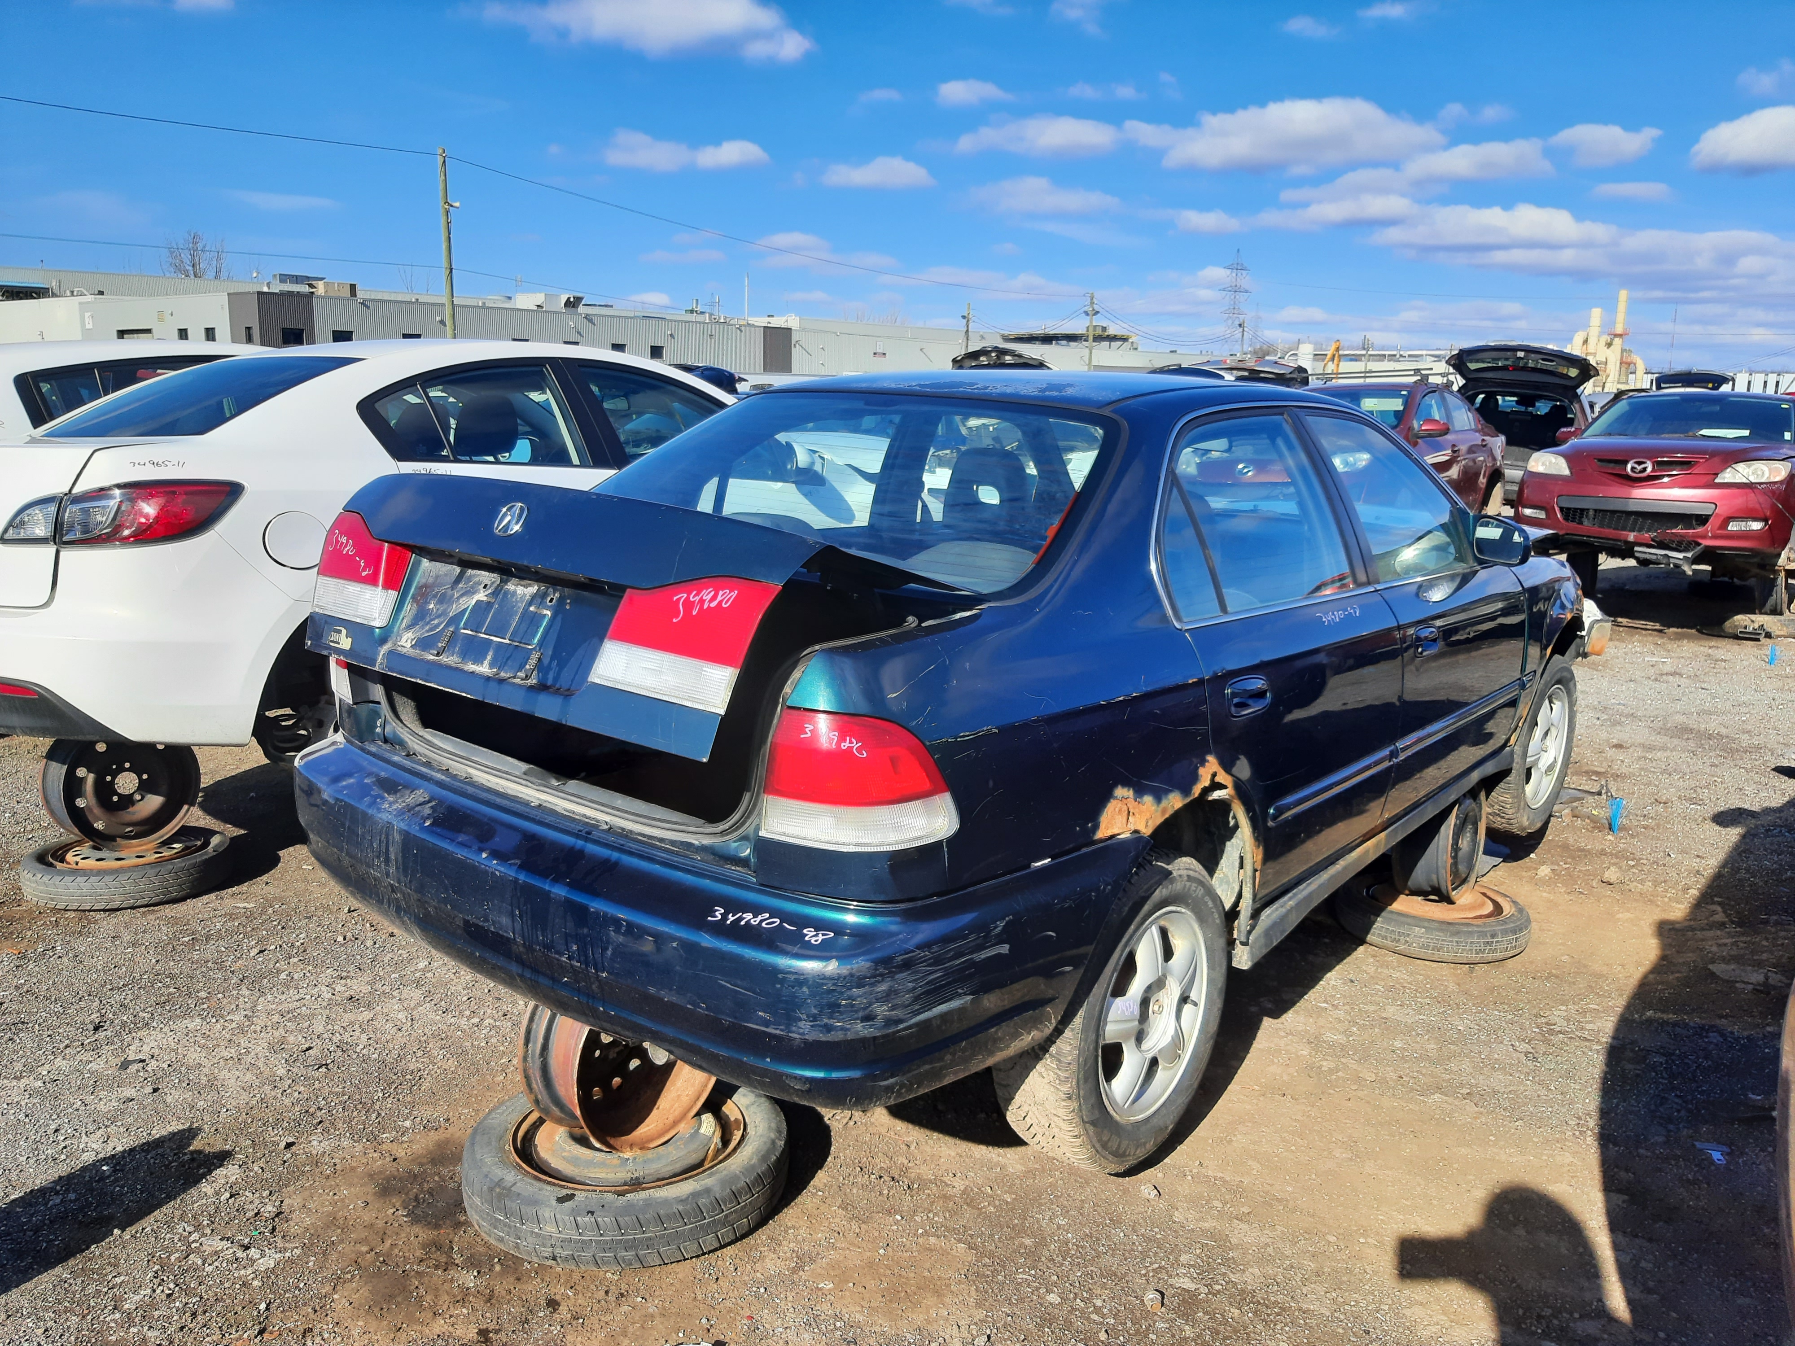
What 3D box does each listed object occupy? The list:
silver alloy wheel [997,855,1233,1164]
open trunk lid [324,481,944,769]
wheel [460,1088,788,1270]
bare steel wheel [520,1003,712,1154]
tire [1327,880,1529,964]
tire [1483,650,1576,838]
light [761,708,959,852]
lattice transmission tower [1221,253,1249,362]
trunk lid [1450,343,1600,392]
[{"bbox_3d":[0.431,0.649,2.649,0.195,0.612,0.612,11,16,39],"label":"silver alloy wheel"},{"bbox_3d":[-0.507,-0.111,2.492,1.250,0.379,0.578,11,1,39],"label":"open trunk lid"},{"bbox_3d":[-0.503,0.908,2.529,0.594,0.128,0.594,1,11,0],"label":"wheel"},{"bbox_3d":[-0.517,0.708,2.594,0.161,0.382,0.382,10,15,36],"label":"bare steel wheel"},{"bbox_3d":[1.485,0.671,3.761,0.518,0.117,0.518,12,16,39],"label":"tire"},{"bbox_3d":[2.129,0.243,4.607,0.195,0.612,0.612,12,16,41],"label":"tire"},{"bbox_3d":[-0.063,0.157,1.973,0.230,0.220,0.212,11,16,39],"label":"light"},{"bbox_3d":[97.407,-103.022,393.776,9.300,40.000,6.500,4,13,13],"label":"lattice transmission tower"},{"bbox_3d":[6.084,-2.957,13.100,1.380,0.360,0.880,12,1,30],"label":"trunk lid"}]

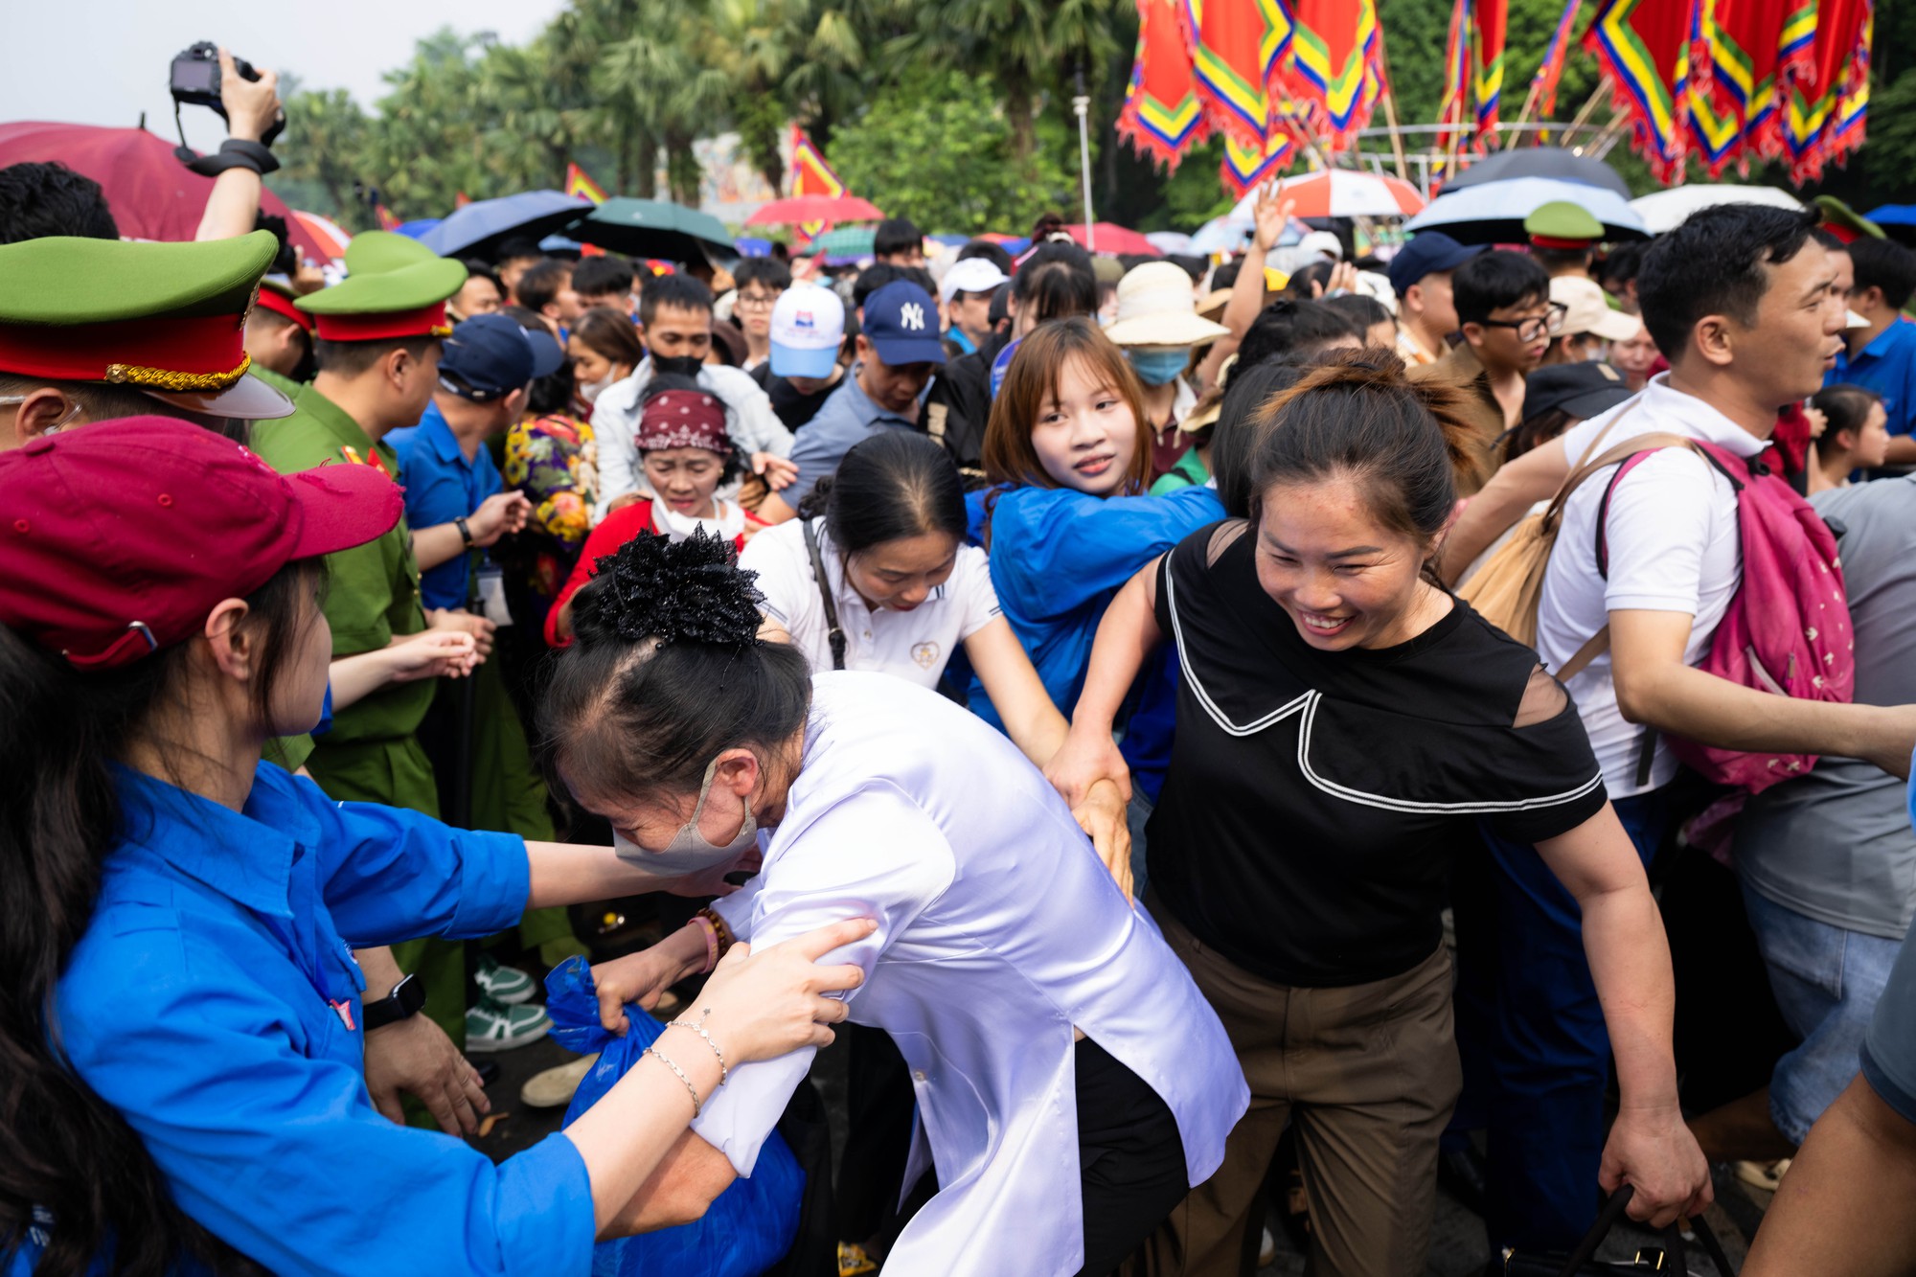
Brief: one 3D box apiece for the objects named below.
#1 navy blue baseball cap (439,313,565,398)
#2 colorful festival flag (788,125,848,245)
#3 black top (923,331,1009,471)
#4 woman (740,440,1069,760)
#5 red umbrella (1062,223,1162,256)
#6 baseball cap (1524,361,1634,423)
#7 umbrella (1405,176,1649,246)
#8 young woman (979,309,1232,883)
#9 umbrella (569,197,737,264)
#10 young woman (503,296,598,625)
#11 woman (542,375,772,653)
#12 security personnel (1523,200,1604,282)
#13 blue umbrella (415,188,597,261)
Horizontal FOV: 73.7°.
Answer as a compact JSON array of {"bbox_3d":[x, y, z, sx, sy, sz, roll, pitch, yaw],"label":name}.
[{"bbox_3d":[-0.880,-0.540,2.450,0.175,0.145,0.260,11,29,38],"label":"navy blue baseball cap"},{"bbox_3d":[-1.424,-4.618,13.000,0.650,1.200,0.200,-1,18,0],"label":"colorful festival flag"},{"bbox_3d":[0.164,-0.379,2.783,0.500,0.580,0.280,-1,17,5],"label":"black top"},{"bbox_3d":[-0.091,0.449,1.840,0.550,1.480,0.650,-6,18,-14],"label":"woman"},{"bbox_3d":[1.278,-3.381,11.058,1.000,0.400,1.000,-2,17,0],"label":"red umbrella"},{"bbox_3d":[1.145,-0.440,2.330,0.180,0.140,0.260,-20,15,-31],"label":"baseball cap"},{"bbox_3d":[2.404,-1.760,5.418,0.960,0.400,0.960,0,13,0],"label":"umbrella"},{"bbox_3d":[0.227,0.337,1.974,0.520,1.600,0.500,7,19,24],"label":"young woman"},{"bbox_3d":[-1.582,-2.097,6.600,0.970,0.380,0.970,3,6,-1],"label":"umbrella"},{"bbox_3d":[-1.000,0.014,3.144,0.380,1.560,0.450,-6,18,-14],"label":"young woman"},{"bbox_3d":[-0.412,0.288,2.297,0.520,1.520,0.380,-5,17,-8],"label":"woman"},{"bbox_3d":[2.082,-0.637,4.560,0.500,1.760,0.330,12,22,39],"label":"security personnel"},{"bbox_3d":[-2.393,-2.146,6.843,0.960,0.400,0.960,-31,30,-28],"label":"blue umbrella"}]

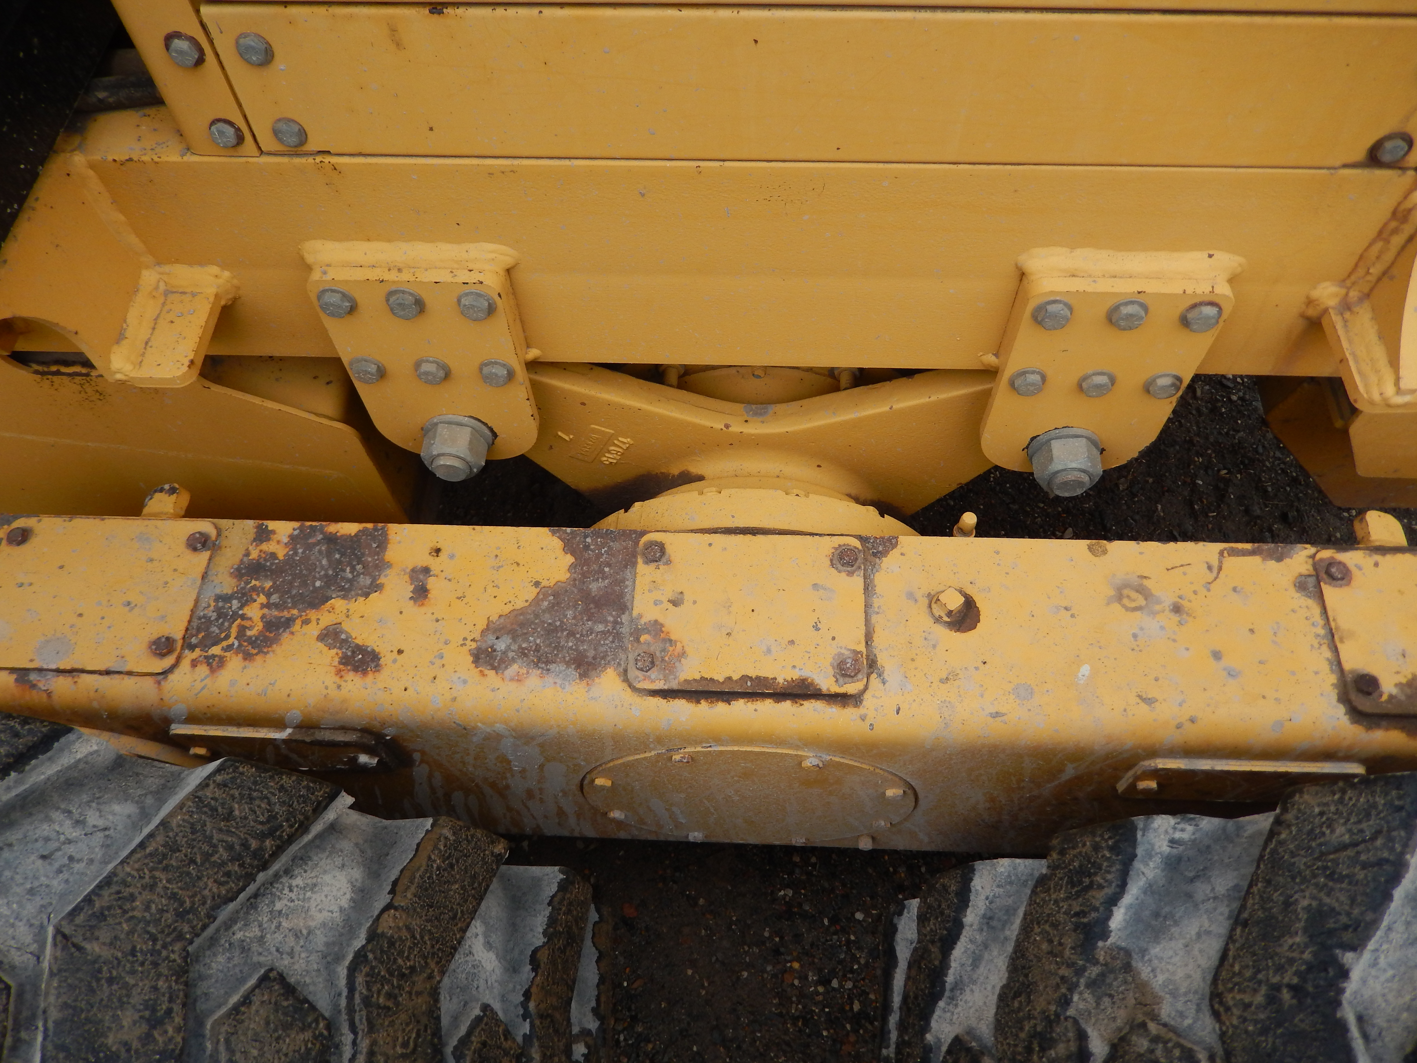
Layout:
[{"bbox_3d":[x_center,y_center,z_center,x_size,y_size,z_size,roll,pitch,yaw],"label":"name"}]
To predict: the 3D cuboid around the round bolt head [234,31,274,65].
[{"bbox_3d":[-0.341,-0.358,0.765,0.027,0.027,0.011,2,58,2],"label":"round bolt head"}]

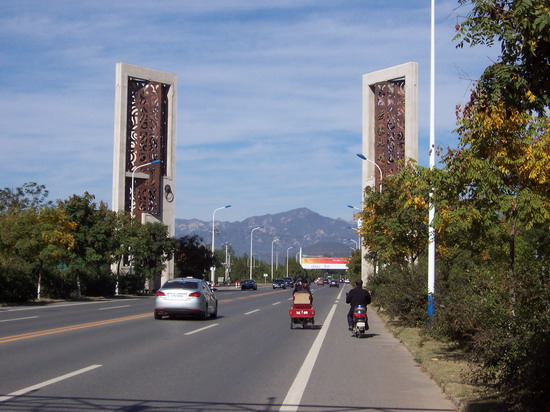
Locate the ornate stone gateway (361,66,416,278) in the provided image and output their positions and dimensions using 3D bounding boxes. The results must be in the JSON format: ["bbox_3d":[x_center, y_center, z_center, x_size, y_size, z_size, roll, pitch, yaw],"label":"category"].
[{"bbox_3d":[11.197,-2.353,93.295,1.070,22.260,7.290,4,-5,-34],"label":"ornate stone gateway"}]

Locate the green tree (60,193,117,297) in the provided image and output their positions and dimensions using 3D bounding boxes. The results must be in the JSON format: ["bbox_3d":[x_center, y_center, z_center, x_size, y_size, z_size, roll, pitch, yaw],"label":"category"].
[{"bbox_3d":[-12.543,2.665,63.700,3.900,6.900,3.900,0,-4,4],"label":"green tree"}]

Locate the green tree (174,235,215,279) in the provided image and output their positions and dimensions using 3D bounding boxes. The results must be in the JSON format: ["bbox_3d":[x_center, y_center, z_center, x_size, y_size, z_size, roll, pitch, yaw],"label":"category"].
[{"bbox_3d":[-9.340,6.573,112.405,5.000,6.600,5.000,0,-4,4],"label":"green tree"}]

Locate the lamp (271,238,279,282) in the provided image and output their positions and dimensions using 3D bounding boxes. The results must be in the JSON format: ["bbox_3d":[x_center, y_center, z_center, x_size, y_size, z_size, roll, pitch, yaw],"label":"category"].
[{"bbox_3d":[0.471,13.117,226.068,2.550,11.100,0.350,0,-4,4],"label":"lamp"}]

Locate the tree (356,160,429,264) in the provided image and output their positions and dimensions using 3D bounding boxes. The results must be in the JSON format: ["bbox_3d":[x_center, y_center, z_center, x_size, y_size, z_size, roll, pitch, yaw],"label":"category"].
[{"bbox_3d":[6.157,1.526,46.690,4.000,7.100,4.000,0,-4,4],"label":"tree"}]

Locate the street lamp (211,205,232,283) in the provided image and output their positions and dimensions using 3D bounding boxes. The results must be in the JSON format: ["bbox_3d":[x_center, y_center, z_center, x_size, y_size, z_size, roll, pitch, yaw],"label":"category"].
[{"bbox_3d":[-6.984,5.494,127.429,2.550,11.100,0.350,0,-4,4],"label":"street lamp"}]

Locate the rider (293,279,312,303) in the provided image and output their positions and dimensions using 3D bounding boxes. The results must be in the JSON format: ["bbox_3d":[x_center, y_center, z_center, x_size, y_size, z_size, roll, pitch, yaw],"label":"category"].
[{"bbox_3d":[0.867,2.951,30.284,0.620,1.220,0.720,0,-4,4],"label":"rider"}]

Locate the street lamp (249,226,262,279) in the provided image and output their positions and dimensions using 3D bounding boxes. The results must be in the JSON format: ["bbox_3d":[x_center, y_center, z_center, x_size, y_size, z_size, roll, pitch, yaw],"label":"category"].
[{"bbox_3d":[-3.237,9.326,177.009,2.550,11.100,0.350,0,-4,4],"label":"street lamp"}]

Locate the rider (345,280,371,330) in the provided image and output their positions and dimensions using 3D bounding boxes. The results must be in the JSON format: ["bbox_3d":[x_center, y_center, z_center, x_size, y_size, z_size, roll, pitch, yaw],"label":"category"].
[{"bbox_3d":[2.266,2.708,25.922,0.660,1.380,0.750,0,-4,4],"label":"rider"}]

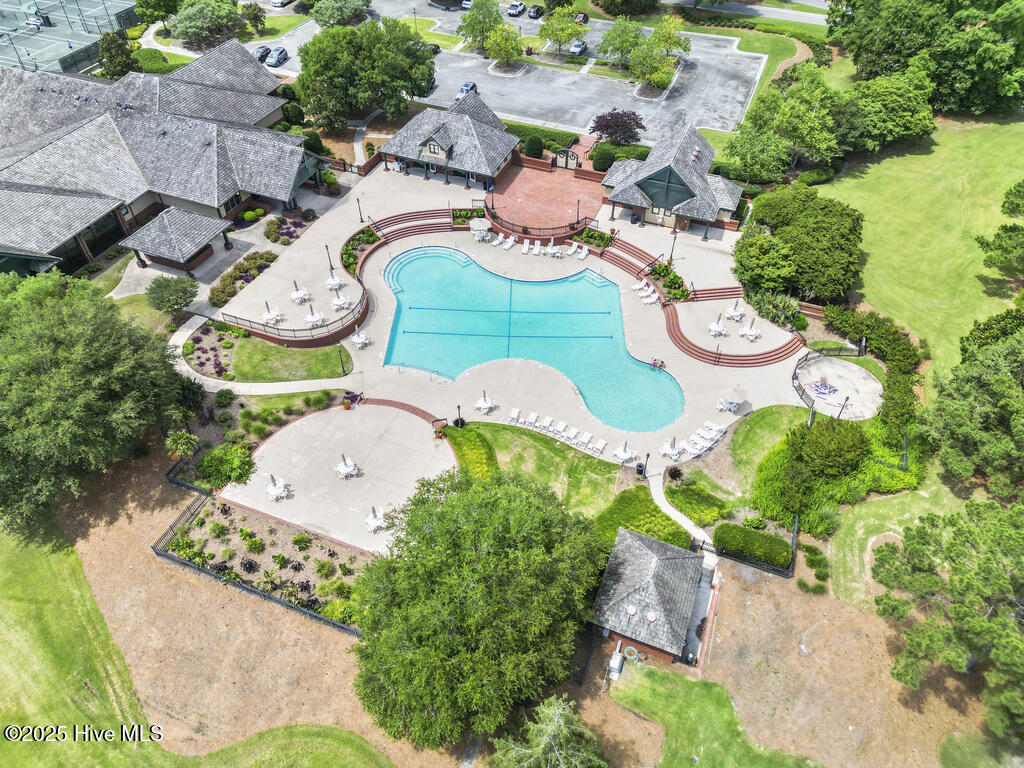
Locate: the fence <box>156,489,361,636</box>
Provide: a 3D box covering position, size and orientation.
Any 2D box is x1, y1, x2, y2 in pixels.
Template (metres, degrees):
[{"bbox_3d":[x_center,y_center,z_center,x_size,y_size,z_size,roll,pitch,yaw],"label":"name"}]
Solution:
[{"bbox_3d":[-16.690,12.390,50.400,17.000,1.200,5.500,16,47,15],"label":"fence"}]

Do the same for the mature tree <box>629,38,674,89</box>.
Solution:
[{"bbox_3d":[20.608,-47.477,105.292,6.690,6.720,6.690,0,45,0],"label":"mature tree"}]

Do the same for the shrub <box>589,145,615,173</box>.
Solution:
[{"bbox_3d":[11.170,-27.240,86.110,2.650,2.750,2.650,0,45,0],"label":"shrub"}]

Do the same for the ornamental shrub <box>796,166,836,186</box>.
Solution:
[{"bbox_3d":[36.912,-25.196,85.953,5.000,1.400,2.400,-17,48,-16],"label":"ornamental shrub"}]

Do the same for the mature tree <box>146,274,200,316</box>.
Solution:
[{"bbox_3d":[-32.530,-8.528,67.859,4.800,3.700,4.800,0,45,0],"label":"mature tree"}]

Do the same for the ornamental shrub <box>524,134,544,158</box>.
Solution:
[{"bbox_3d":[2.697,-29.404,87.973,2.500,2.600,2.500,0,45,0],"label":"ornamental shrub"}]

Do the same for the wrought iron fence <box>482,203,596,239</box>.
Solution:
[{"bbox_3d":[2.394,-18.003,78.733,12.500,1.050,4.100,14,47,14],"label":"wrought iron fence"}]

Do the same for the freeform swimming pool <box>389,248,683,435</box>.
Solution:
[{"bbox_3d":[0.929,-5.265,70.452,32.210,1.300,23.070,8,46,7],"label":"freeform swimming pool"}]

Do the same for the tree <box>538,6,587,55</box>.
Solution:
[{"bbox_3d":[7.840,-54.570,110.010,7.300,6.800,7.300,0,45,0],"label":"tree"}]

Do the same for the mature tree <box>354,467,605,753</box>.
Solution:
[{"bbox_3d":[-1.895,12.970,42.341,14.700,13.500,15.600,0,45,0],"label":"mature tree"}]

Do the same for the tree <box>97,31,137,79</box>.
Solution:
[{"bbox_3d":[-57.567,-47.796,103.860,4.800,7.100,4.900,0,45,0],"label":"tree"}]

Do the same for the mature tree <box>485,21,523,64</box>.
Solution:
[{"bbox_3d":[-1.169,-52.782,110.593,6.210,6.210,6.210,0,45,0],"label":"mature tree"}]

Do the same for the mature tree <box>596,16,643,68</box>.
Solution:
[{"bbox_3d":[16.125,-50.256,105.471,6.500,7.500,6.300,0,45,0],"label":"mature tree"}]

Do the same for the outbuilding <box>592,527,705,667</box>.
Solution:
[{"bbox_3d":[9.231,13.893,48.023,6.140,5.180,7.650,16,47,15],"label":"outbuilding"}]

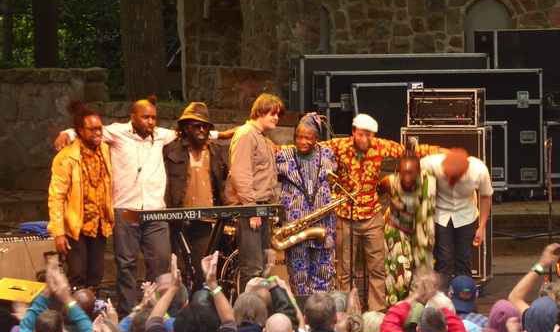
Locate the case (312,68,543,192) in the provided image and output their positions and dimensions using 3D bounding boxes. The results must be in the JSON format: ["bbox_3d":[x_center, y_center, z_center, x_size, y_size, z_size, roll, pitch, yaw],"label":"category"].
[{"bbox_3d":[1.507,-0.373,46.518,2.220,1.215,0.650,-1,3,-12],"label":"case"}]

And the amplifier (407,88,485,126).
[{"bbox_3d":[1.376,-0.482,37.661,0.575,0.310,0.530,0,3,10],"label":"amplifier"}]

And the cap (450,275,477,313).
[{"bbox_3d":[1.190,0.826,29.500,0.170,0.145,0.250,-1,33,-6],"label":"cap"}]

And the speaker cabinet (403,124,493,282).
[{"bbox_3d":[1.379,0.310,37.627,0.703,1.270,0.460,0,3,9],"label":"speaker cabinet"}]

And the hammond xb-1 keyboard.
[{"bbox_3d":[-0.587,0.357,34.762,1.190,0.100,0.350,-1,3,-22],"label":"hammond xb-1 keyboard"}]

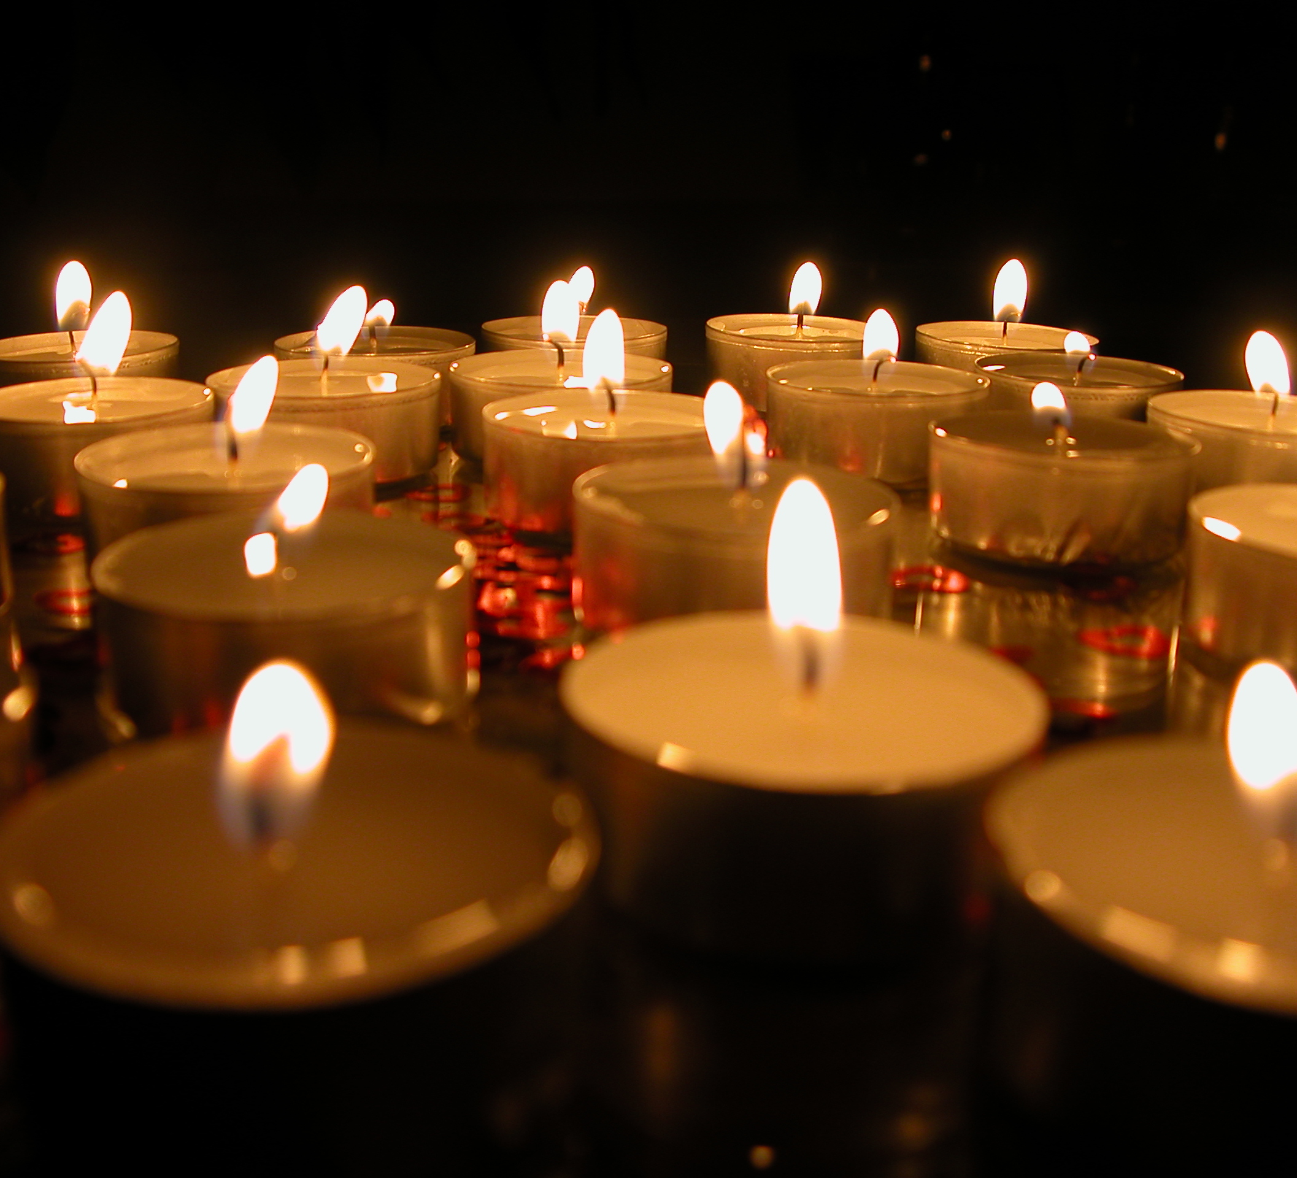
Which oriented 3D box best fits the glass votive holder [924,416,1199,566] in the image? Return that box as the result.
[{"bbox_3d":[0.060,-0.015,0.235,0.038,0.015,0.038,1,18,0],"label":"glass votive holder"}]

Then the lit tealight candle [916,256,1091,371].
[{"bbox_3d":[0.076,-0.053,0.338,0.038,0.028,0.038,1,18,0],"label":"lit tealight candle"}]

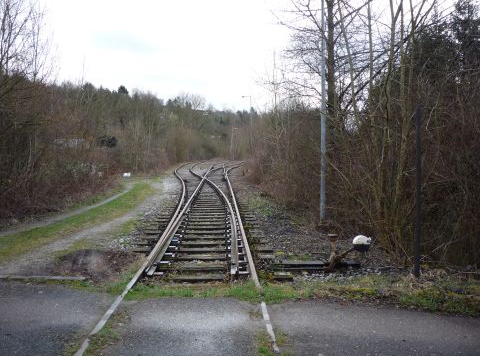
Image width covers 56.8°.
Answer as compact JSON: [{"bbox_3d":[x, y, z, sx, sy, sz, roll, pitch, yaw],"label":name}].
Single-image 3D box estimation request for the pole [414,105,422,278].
[{"bbox_3d":[2.340,0.182,5.810,0.062,2.280,0.062,-1,3,0],"label":"pole"}]

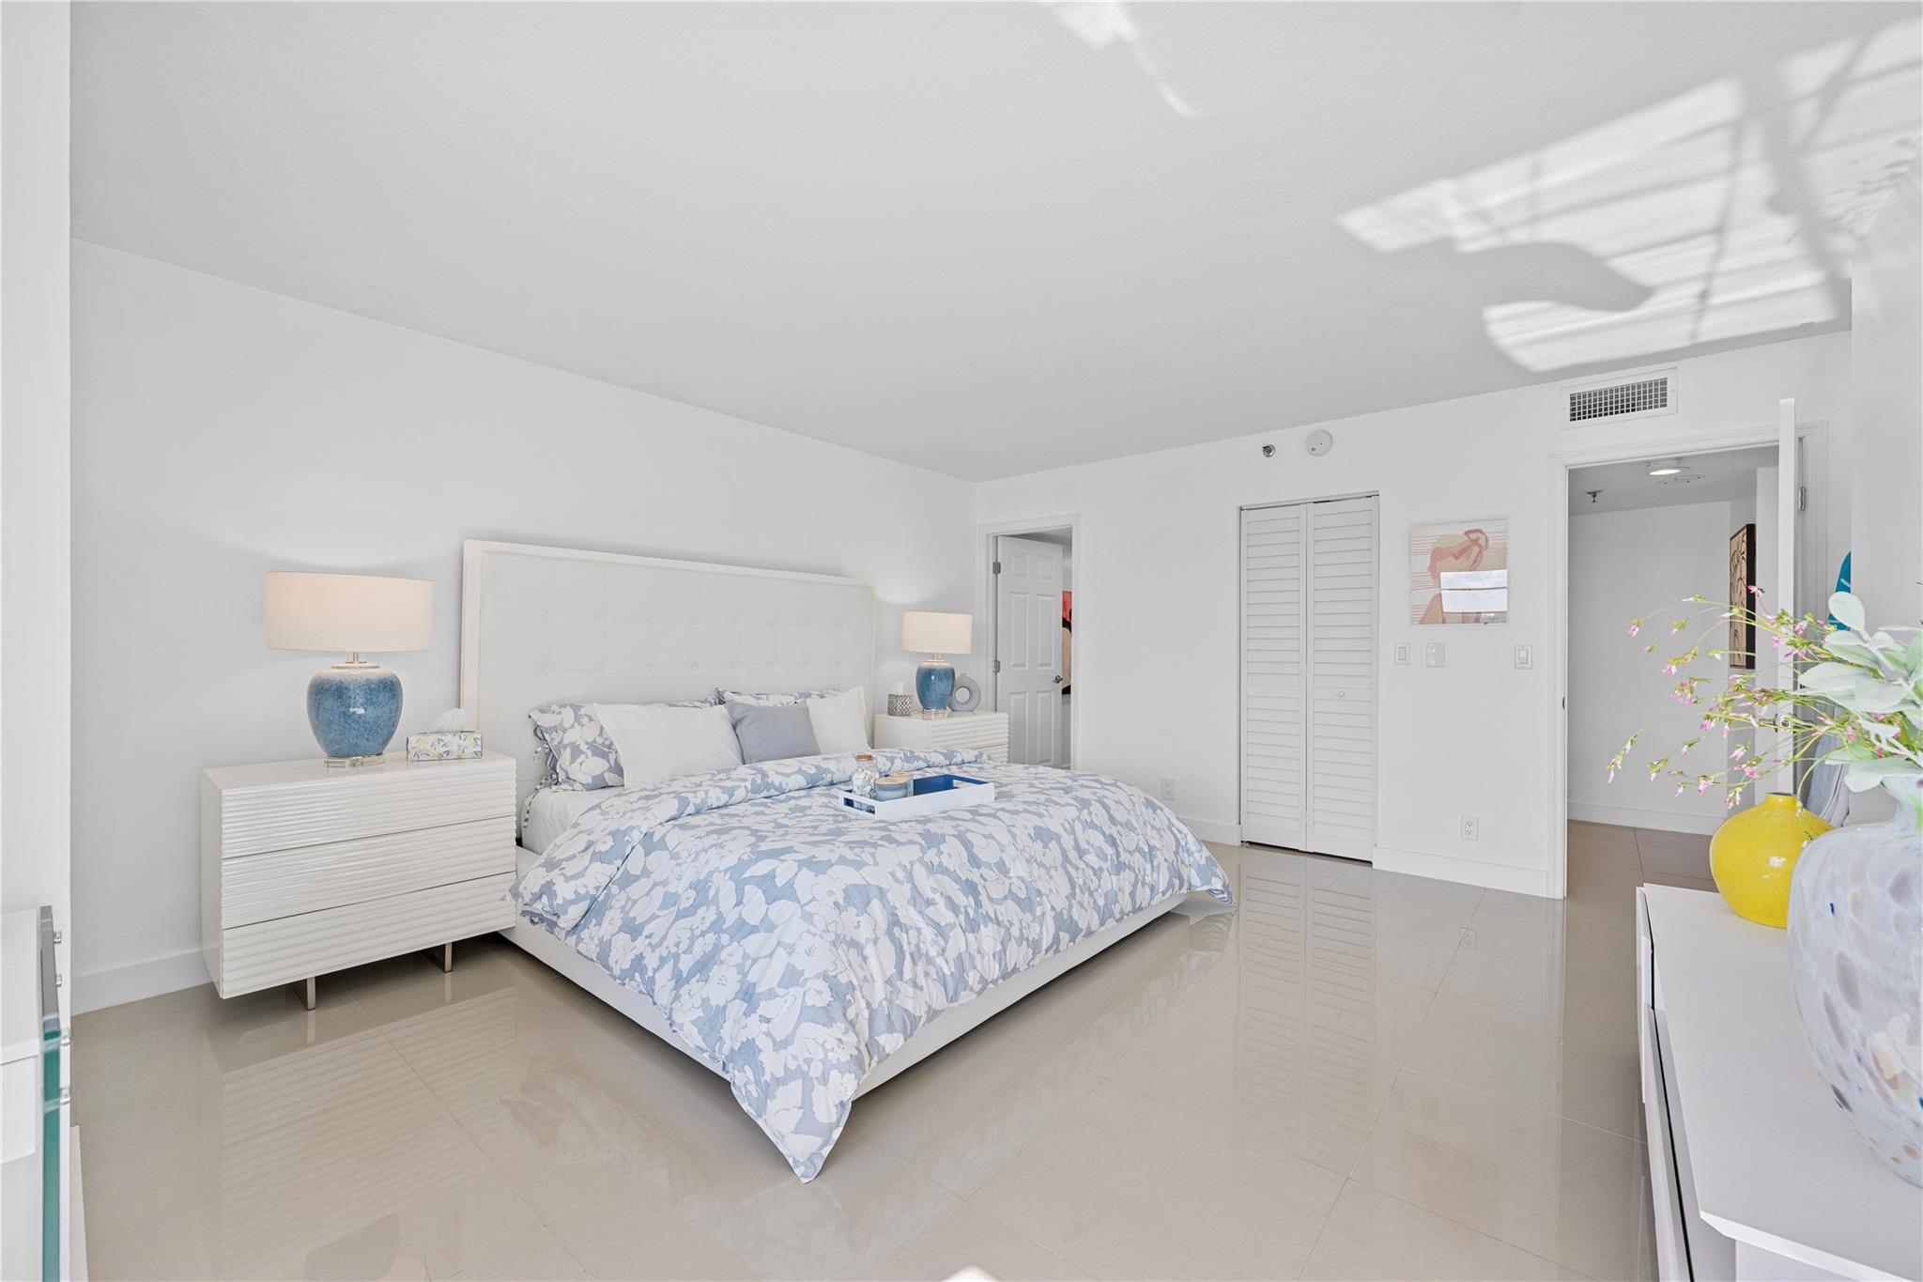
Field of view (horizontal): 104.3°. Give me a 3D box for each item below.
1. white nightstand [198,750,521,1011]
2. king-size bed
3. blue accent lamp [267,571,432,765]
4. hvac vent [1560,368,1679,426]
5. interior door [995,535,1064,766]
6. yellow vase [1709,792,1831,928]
[{"bbox_3d":[-2.153,0.820,2.705,0.562,0.749,0.797,0,0,40],"label":"white nightstand"},{"bbox_3d":[-0.487,0.403,3.284,2.337,1.615,2.387,0,0,40],"label":"king-size bed"},{"bbox_3d":[-2.184,0.115,2.683,0.451,0.662,0.451,0,0,40],"label":"blue accent lamp"},{"bbox_3d":[2.981,-1.097,3.394,0.391,0.192,0.025,0,0,40],"label":"hvac vent"},{"bbox_3d":[0.554,0.204,6.081,0.757,2.036,0.038,1,0,-41],"label":"interior door"},{"bbox_3d":[1.994,0.544,1.815,0.251,0.311,0.251,0,0,40],"label":"yellow vase"}]

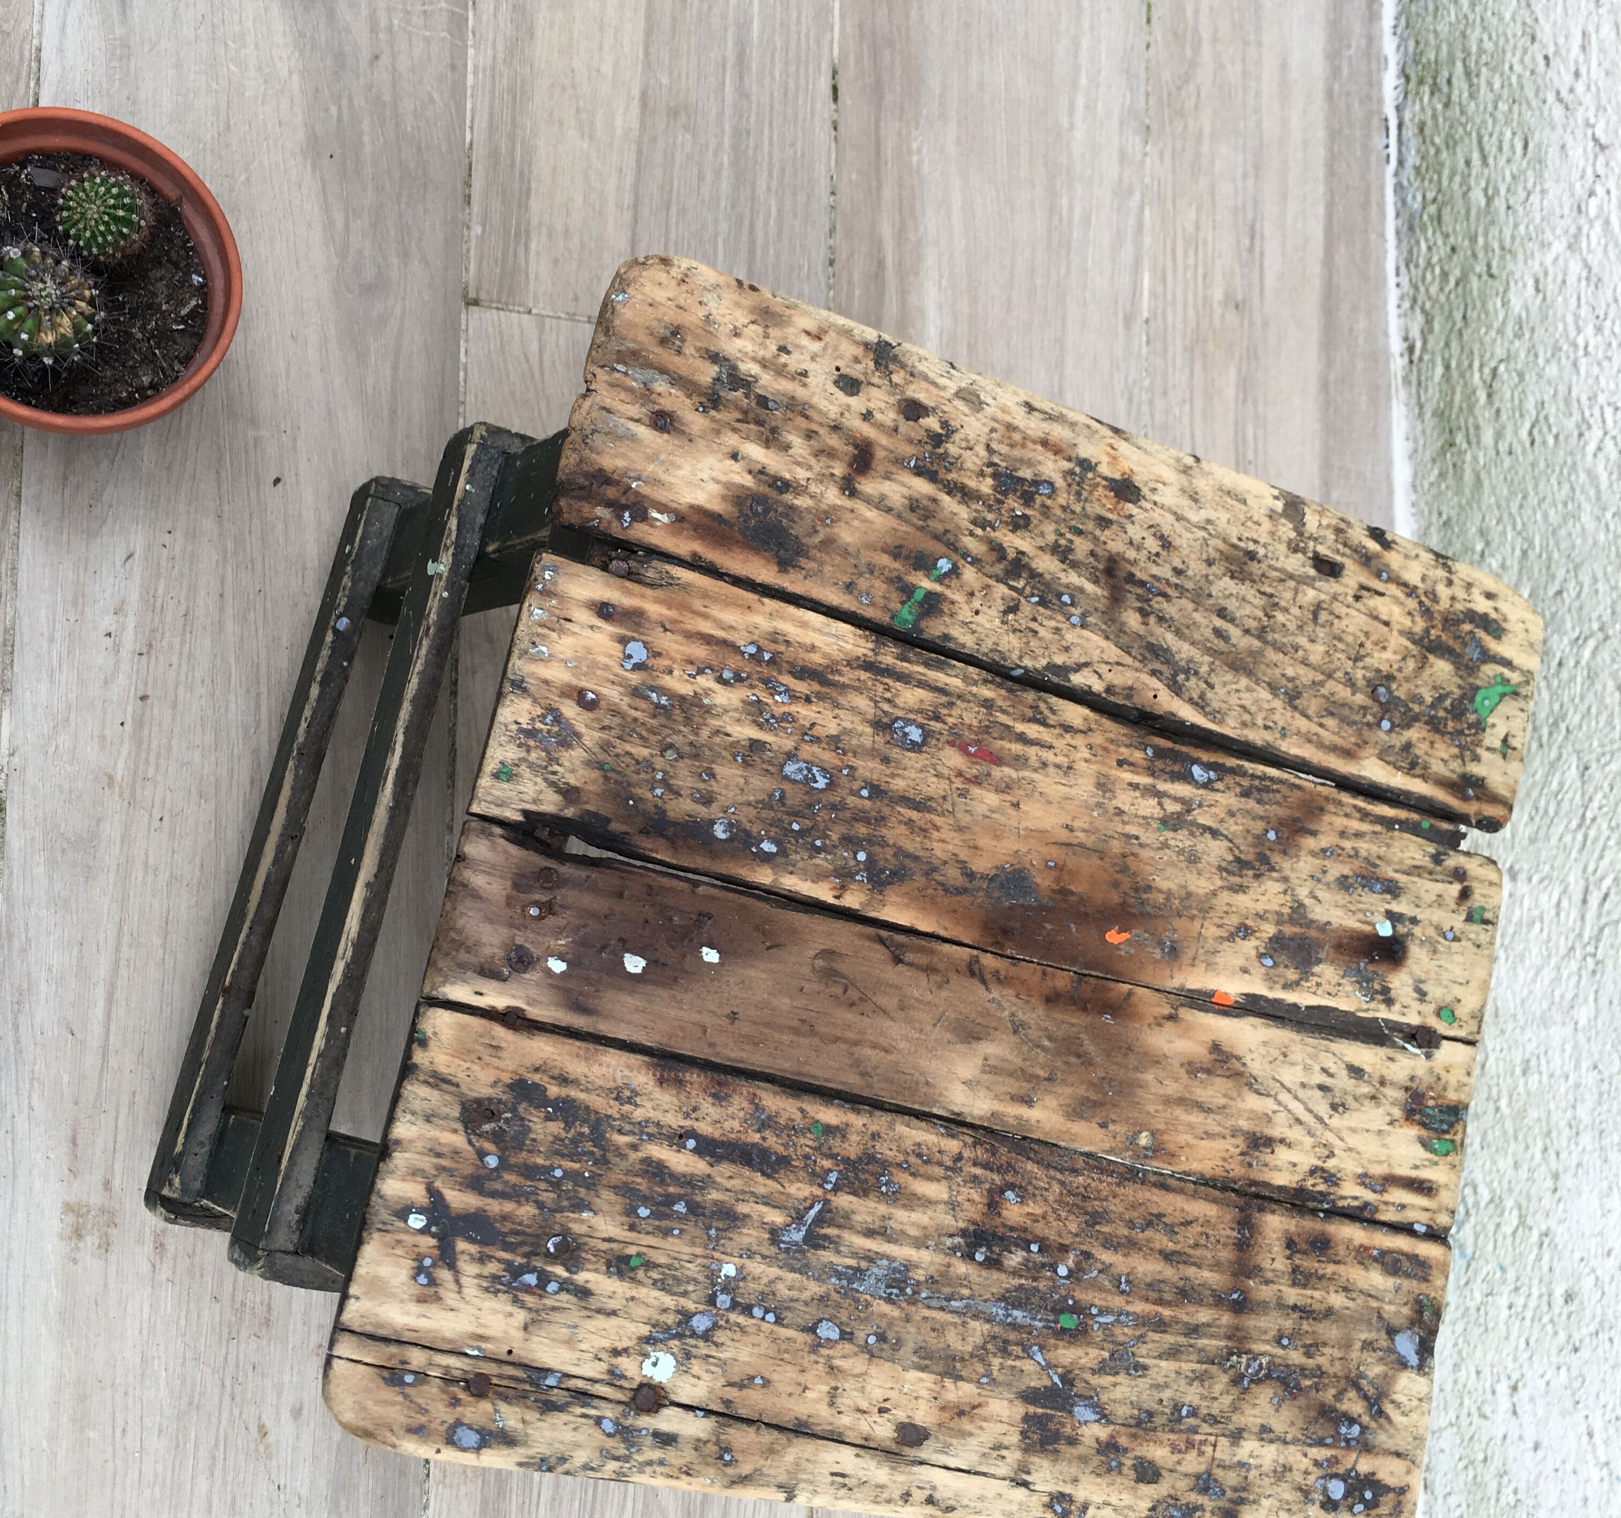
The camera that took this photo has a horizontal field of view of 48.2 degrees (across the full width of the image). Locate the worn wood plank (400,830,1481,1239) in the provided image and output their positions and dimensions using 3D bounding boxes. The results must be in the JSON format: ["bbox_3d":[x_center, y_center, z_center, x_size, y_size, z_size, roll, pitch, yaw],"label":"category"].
[{"bbox_3d":[0.060,0.089,0.583,0.367,0.020,0.065,15,82,-20],"label":"worn wood plank"}]

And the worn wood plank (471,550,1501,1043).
[{"bbox_3d":[0.075,0.020,0.592,0.365,0.020,0.085,15,82,-20],"label":"worn wood plank"}]

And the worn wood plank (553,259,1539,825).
[{"bbox_3d":[0.093,-0.064,0.604,0.363,0.020,0.091,16,81,-20],"label":"worn wood plank"}]

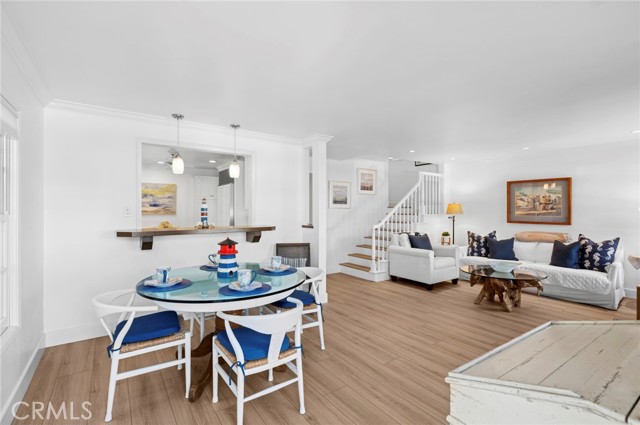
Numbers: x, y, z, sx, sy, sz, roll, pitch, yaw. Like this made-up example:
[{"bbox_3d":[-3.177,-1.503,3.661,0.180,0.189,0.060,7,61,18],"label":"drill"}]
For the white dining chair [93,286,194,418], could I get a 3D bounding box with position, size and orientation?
[{"bbox_3d":[-1.237,0.910,2.005,0.540,0.760,0.550,0,0,-34],"label":"white dining chair"}]

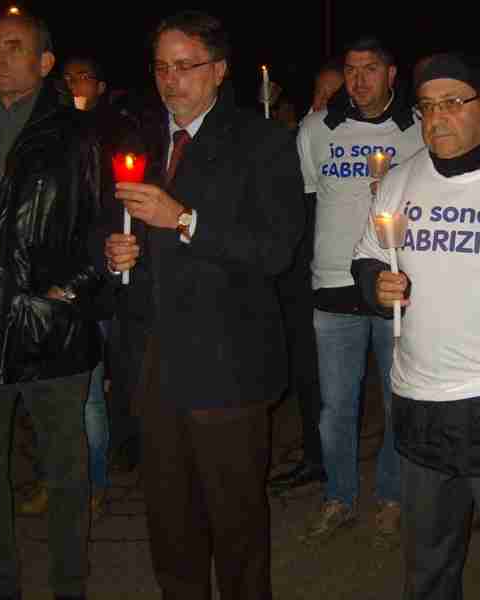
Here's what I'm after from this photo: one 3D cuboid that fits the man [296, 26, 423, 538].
[{"bbox_3d":[0.453,-0.007,2.854,0.520,1.750,0.400,2,9,13],"label":"man"}]

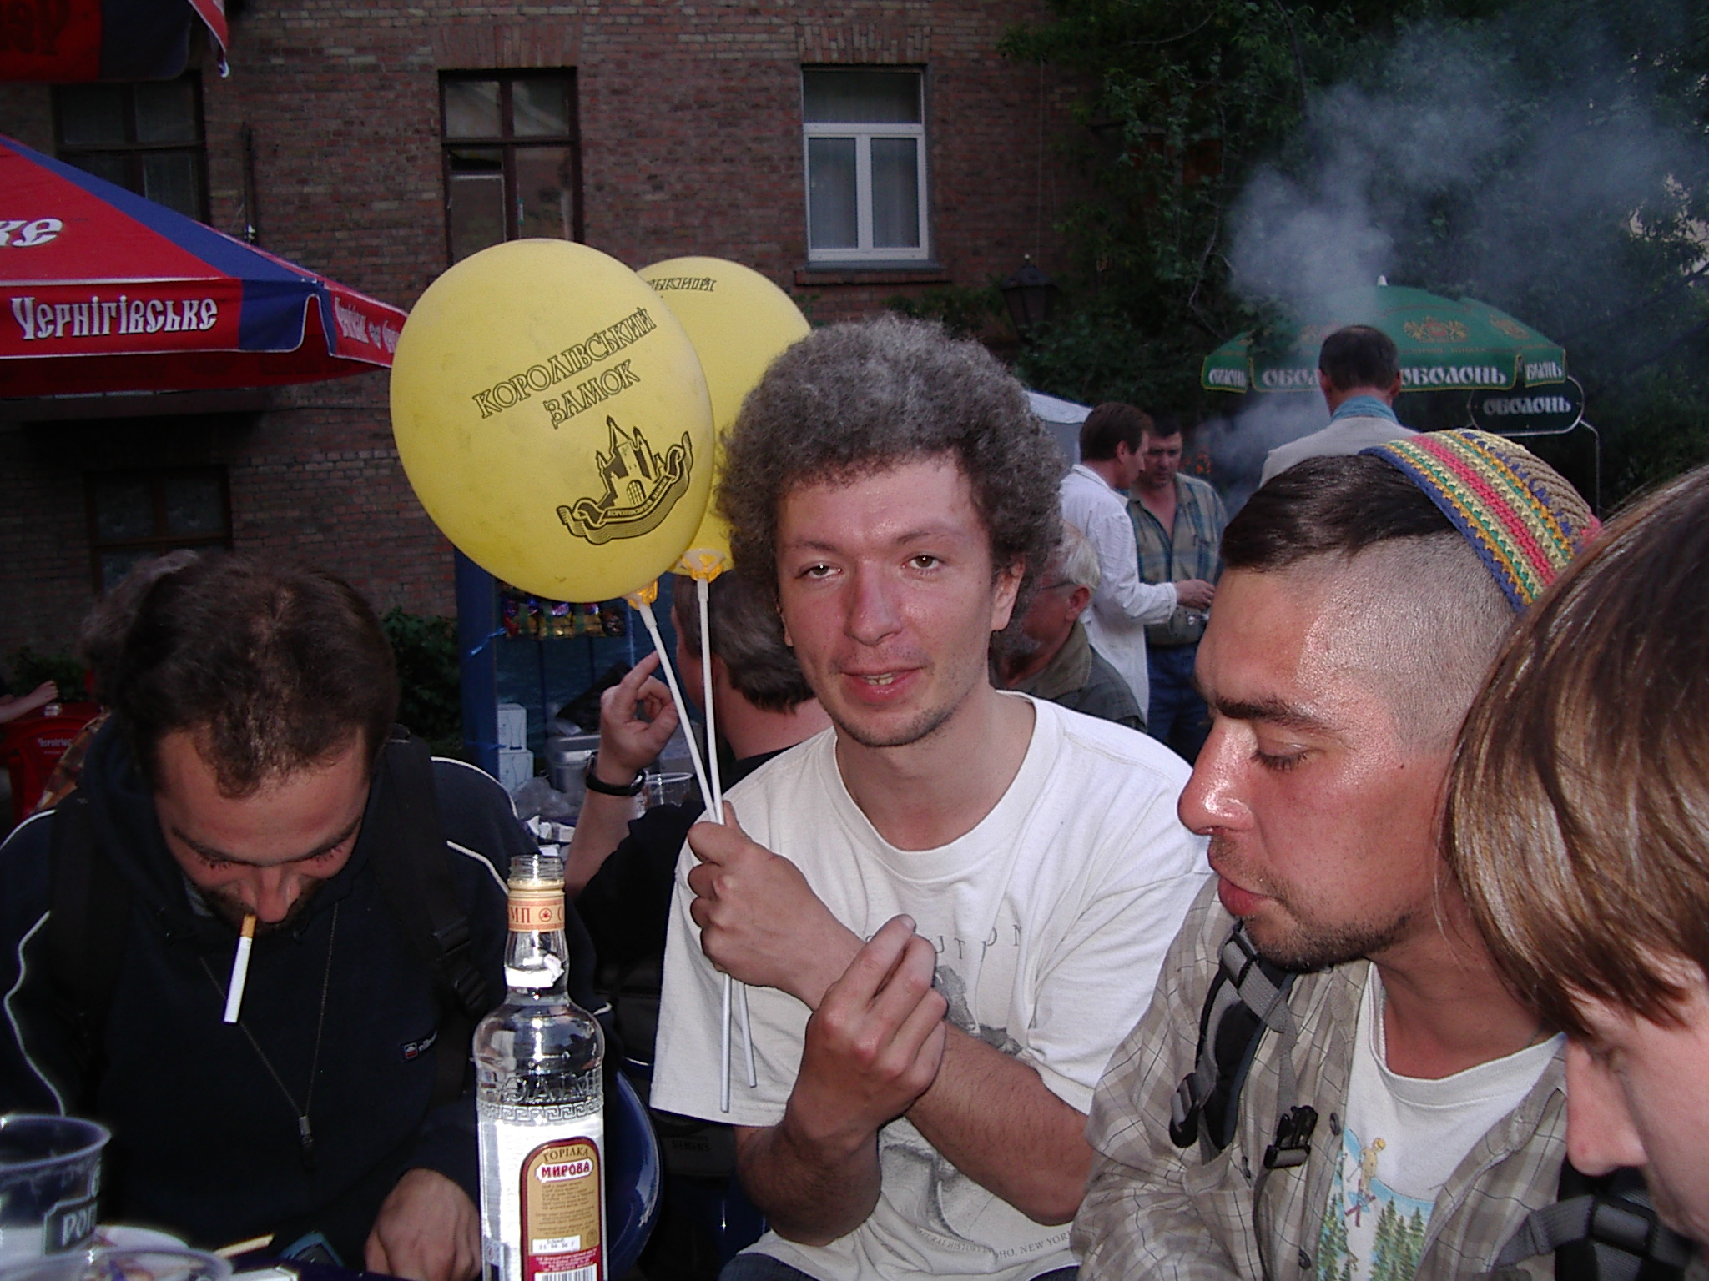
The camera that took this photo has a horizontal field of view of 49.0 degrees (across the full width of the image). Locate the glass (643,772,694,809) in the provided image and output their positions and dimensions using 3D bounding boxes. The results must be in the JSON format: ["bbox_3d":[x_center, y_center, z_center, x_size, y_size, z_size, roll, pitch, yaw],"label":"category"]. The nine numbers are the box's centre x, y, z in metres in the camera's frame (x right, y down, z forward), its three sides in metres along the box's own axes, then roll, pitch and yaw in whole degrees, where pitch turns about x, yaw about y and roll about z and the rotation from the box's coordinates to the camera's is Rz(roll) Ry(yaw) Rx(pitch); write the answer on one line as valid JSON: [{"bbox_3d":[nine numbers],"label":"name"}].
[{"bbox_3d":[-0.281,0.253,2.850,0.075,0.095,0.075,-2,4,-6],"label":"glass"}]

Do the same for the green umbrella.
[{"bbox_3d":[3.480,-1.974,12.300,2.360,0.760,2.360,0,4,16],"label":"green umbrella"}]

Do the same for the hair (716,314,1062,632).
[{"bbox_3d":[0.024,-0.110,1.260,0.235,0.225,0.240,-5,-3,8],"label":"hair"}]

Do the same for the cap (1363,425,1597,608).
[{"bbox_3d":[0.314,-0.045,0.880,0.078,0.170,0.165,-43,-10,10],"label":"cap"}]

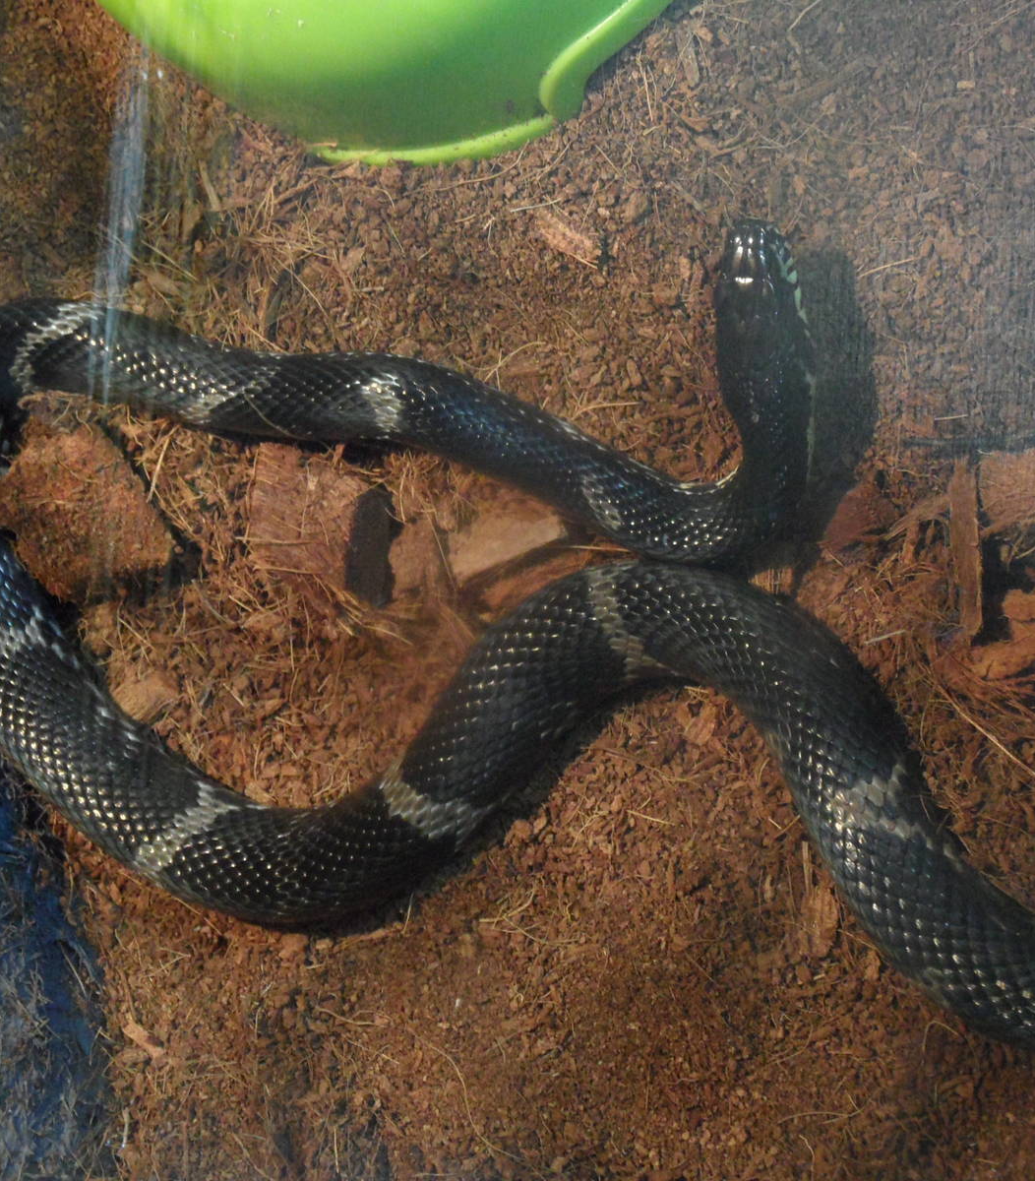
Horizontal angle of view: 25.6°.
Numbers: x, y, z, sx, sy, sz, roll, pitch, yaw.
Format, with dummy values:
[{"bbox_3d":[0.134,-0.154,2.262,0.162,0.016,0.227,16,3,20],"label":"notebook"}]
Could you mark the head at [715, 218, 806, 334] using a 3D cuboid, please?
[{"bbox_3d":[0.064,-0.083,0.600,0.022,0.016,0.031,-7,66,9],"label":"head"}]

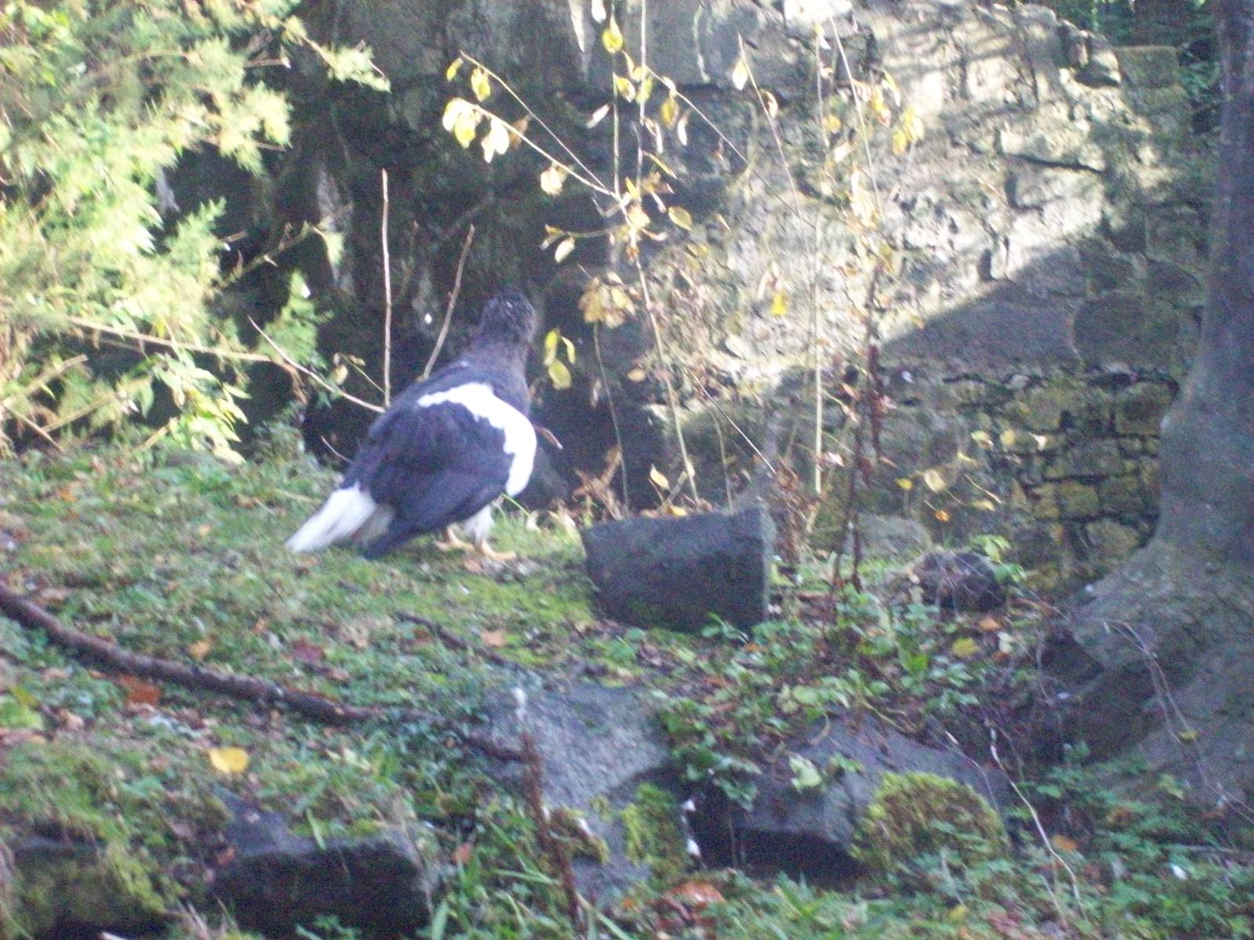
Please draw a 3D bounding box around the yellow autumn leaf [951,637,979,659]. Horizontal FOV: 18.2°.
[{"bbox_3d":[0.760,0.400,8.800,0.068,0.035,0.060,0,6,0],"label":"yellow autumn leaf"}]

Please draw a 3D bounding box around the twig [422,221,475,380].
[{"bbox_3d":[-0.497,-0.467,10.900,0.033,0.455,0.025,16,6,-3],"label":"twig"}]

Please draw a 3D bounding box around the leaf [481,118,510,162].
[{"bbox_3d":[-0.359,-0.904,10.700,0.078,0.123,0.040,0,6,-2],"label":"leaf"}]

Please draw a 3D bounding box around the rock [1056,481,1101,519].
[{"bbox_3d":[1.329,0.088,11.500,0.135,0.110,0.120,0,6,0],"label":"rock"}]

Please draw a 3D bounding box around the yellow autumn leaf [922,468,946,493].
[{"bbox_3d":[0.862,0.028,11.000,0.069,0.069,0.030,0,6,4],"label":"yellow autumn leaf"}]

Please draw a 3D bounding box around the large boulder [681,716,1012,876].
[{"bbox_3d":[0.452,0.650,7.900,0.649,0.310,0.460,0,6,3],"label":"large boulder"}]

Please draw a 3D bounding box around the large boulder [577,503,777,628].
[{"bbox_3d":[0.117,0.226,8.950,0.425,0.250,0.250,1,6,8],"label":"large boulder"}]

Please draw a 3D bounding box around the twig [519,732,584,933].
[{"bbox_3d":[-0.142,0.691,7.500,0.038,0.401,0.035,-13,6,-2],"label":"twig"}]

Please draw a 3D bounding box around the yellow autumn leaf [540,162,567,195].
[{"bbox_3d":[-0.201,-0.797,10.700,0.072,0.091,0.040,0,6,-1],"label":"yellow autumn leaf"}]

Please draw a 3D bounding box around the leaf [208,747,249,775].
[{"bbox_3d":[-0.794,0.580,7.800,0.082,0.040,0.060,0,6,0],"label":"leaf"}]

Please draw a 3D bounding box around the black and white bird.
[{"bbox_3d":[-0.525,-0.112,9.550,0.640,0.640,0.320,-4,7,-35],"label":"black and white bird"}]

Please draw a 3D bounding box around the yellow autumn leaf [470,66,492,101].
[{"bbox_3d":[-0.374,-0.987,10.000,0.054,0.086,0.025,0,6,0],"label":"yellow autumn leaf"}]

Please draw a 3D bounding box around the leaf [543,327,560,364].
[{"bbox_3d":[-0.205,-0.339,10.700,0.048,0.102,0.025,0,6,-1],"label":"leaf"}]

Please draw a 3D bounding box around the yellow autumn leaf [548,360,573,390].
[{"bbox_3d":[-0.169,-0.239,9.900,0.060,0.074,0.025,0,6,0],"label":"yellow autumn leaf"}]

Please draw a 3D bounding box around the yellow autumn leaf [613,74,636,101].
[{"bbox_3d":[-0.007,-0.978,10.000,0.056,0.070,0.025,0,6,0],"label":"yellow autumn leaf"}]

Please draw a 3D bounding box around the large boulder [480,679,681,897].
[{"bbox_3d":[-0.090,0.618,7.600,0.360,0.330,0.420,-1,6,-10],"label":"large boulder"}]

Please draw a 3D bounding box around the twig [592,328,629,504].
[{"bbox_3d":[-0.043,-0.146,10.700,0.037,0.509,0.025,-10,6,0],"label":"twig"}]

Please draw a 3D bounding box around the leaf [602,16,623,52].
[{"bbox_3d":[-0.036,-1.114,10.000,0.054,0.090,0.025,0,6,0],"label":"leaf"}]

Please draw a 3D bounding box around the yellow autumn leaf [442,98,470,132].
[{"bbox_3d":[-0.466,-0.973,10.700,0.078,0.094,0.035,0,6,-2],"label":"yellow autumn leaf"}]

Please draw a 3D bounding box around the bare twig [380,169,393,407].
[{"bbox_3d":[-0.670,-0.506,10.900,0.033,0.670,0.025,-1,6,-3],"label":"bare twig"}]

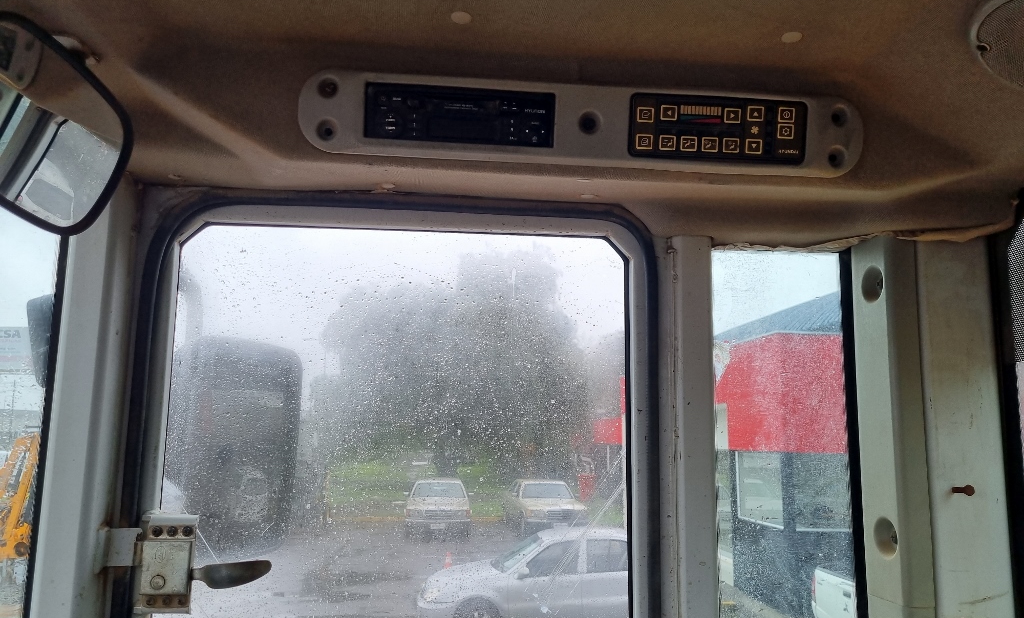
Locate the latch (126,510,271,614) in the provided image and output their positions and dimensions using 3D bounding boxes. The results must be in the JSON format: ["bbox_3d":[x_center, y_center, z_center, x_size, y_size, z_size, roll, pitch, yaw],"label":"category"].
[{"bbox_3d":[-0.296,0.243,0.736,0.131,0.091,0.045,1,-8,-6],"label":"latch"}]

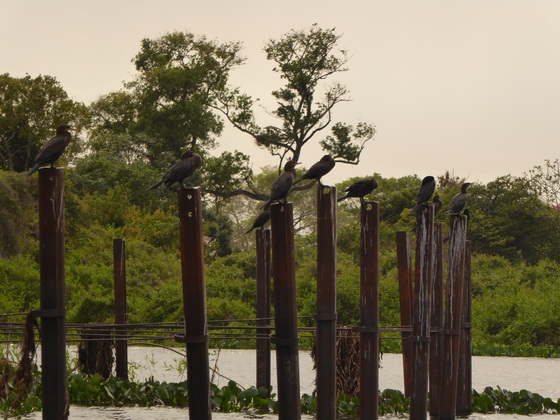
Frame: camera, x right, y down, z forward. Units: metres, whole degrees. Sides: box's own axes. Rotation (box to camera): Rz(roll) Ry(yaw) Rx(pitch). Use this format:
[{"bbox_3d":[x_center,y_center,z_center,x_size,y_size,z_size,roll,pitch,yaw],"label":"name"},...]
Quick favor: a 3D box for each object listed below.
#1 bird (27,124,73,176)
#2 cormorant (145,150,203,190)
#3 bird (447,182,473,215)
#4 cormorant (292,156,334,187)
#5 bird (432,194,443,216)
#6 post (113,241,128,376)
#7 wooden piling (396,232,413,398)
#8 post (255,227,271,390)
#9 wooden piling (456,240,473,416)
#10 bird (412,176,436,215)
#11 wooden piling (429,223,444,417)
[{"bbox_3d":[-1.873,-0.485,33.000,0.400,0.420,0.160,0,-1,-9],"label":"bird"},{"bbox_3d":[-0.926,-0.338,35.500,0.470,0.360,0.160,0,-1,-3],"label":"cormorant"},{"bbox_3d":[2.175,-0.127,49.000,0.360,0.410,0.160,1,-1,-30],"label":"bird"},{"bbox_3d":[0.367,-0.415,43.000,0.440,0.350,0.160,0,-1,-3],"label":"cormorant"},{"bbox_3d":[1.898,0.006,51.000,0.370,0.410,0.160,0,-1,-6],"label":"bird"},{"bbox_3d":[-2.534,1.635,64.500,0.170,2.349,0.170,-1,-1,18],"label":"post"},{"bbox_3d":[1.769,1.501,57.000,0.170,2.417,0.170,-2,-1,18],"label":"wooden piling"},{"bbox_3d":[-0.225,1.461,56.000,0.170,2.374,0.170,-1,-1,18],"label":"post"},{"bbox_3d":[2.310,1.473,50.500,0.170,2.205,0.170,0,-1,18],"label":"wooden piling"},{"bbox_3d":[1.697,-0.170,47.500,0.170,0.450,0.340,-1,-2,37],"label":"bird"},{"bbox_3d":[1.957,1.373,50.500,0.170,2.430,0.170,0,-1,18],"label":"wooden piling"}]

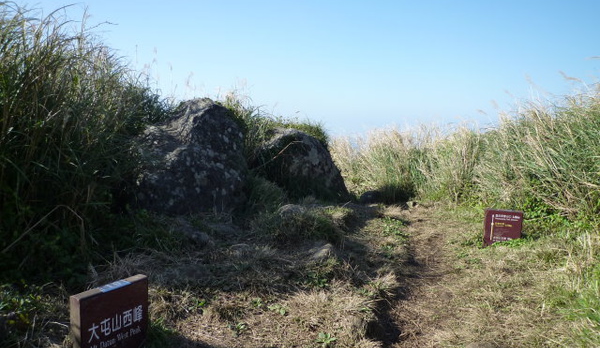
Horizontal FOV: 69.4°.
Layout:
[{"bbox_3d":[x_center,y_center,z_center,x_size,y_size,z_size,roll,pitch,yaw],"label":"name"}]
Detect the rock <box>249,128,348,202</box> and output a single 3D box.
[{"bbox_3d":[-0.009,-0.175,8.000,1.719,1.280,1.400,1,7,0],"label":"rock"}]

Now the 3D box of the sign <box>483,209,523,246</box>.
[{"bbox_3d":[2.732,0.730,5.821,0.424,0.465,0.090,3,7,19],"label":"sign"}]

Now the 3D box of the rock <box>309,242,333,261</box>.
[{"bbox_3d":[0.236,0.850,4.750,0.285,0.180,0.250,1,7,1],"label":"rock"}]

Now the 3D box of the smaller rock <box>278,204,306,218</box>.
[{"bbox_3d":[-0.107,0.522,6.200,0.401,0.210,0.300,1,7,0],"label":"smaller rock"}]

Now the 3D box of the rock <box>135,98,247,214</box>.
[{"bbox_3d":[-1.744,-0.295,6.900,1.694,1.730,1.350,0,7,-4],"label":"rock"}]

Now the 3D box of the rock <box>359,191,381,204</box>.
[{"bbox_3d":[1.283,0.434,8.000,0.406,0.230,0.320,1,7,3],"label":"rock"}]

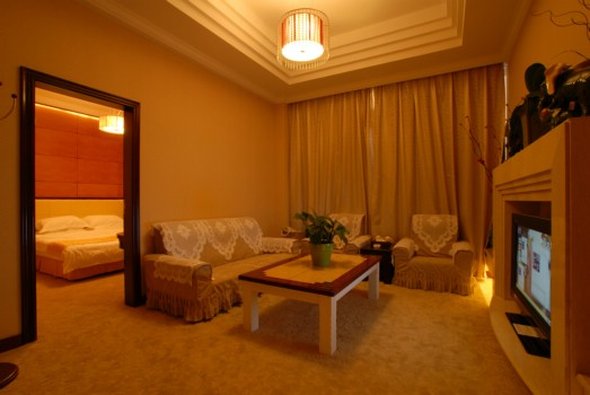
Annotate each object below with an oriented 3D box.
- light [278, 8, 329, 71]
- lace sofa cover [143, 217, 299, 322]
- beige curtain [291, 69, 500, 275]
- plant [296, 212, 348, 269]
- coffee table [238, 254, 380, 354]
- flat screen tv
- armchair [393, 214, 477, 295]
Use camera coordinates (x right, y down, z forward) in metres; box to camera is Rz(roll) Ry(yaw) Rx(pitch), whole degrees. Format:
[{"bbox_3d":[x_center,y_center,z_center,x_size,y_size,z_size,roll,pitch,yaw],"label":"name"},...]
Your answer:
[{"bbox_3d":[0.075,-1.375,2.326,0.439,0.286,0.439,0,0,0],"label":"light"},{"bbox_3d":[-0.748,0.697,3.298,0.867,0.857,1.867,0,1,31],"label":"lace sofa cover"},{"bbox_3d":[1.323,-0.358,4.299,3.366,2.917,0.204,0,1,31],"label":"beige curtain"},{"bbox_3d":[0.271,0.421,2.663,0.479,0.535,0.479,0,0,0],"label":"plant"},{"bbox_3d":[0.248,0.910,2.680,0.908,0.444,1.346,0,1,31],"label":"coffee table"},{"bbox_3d":[1.598,0.461,1.743,0.102,0.627,1.081,0,1,31],"label":"flat screen tv"},{"bbox_3d":[1.833,0.685,3.467,0.847,0.887,0.785,0,1,31],"label":"armchair"}]

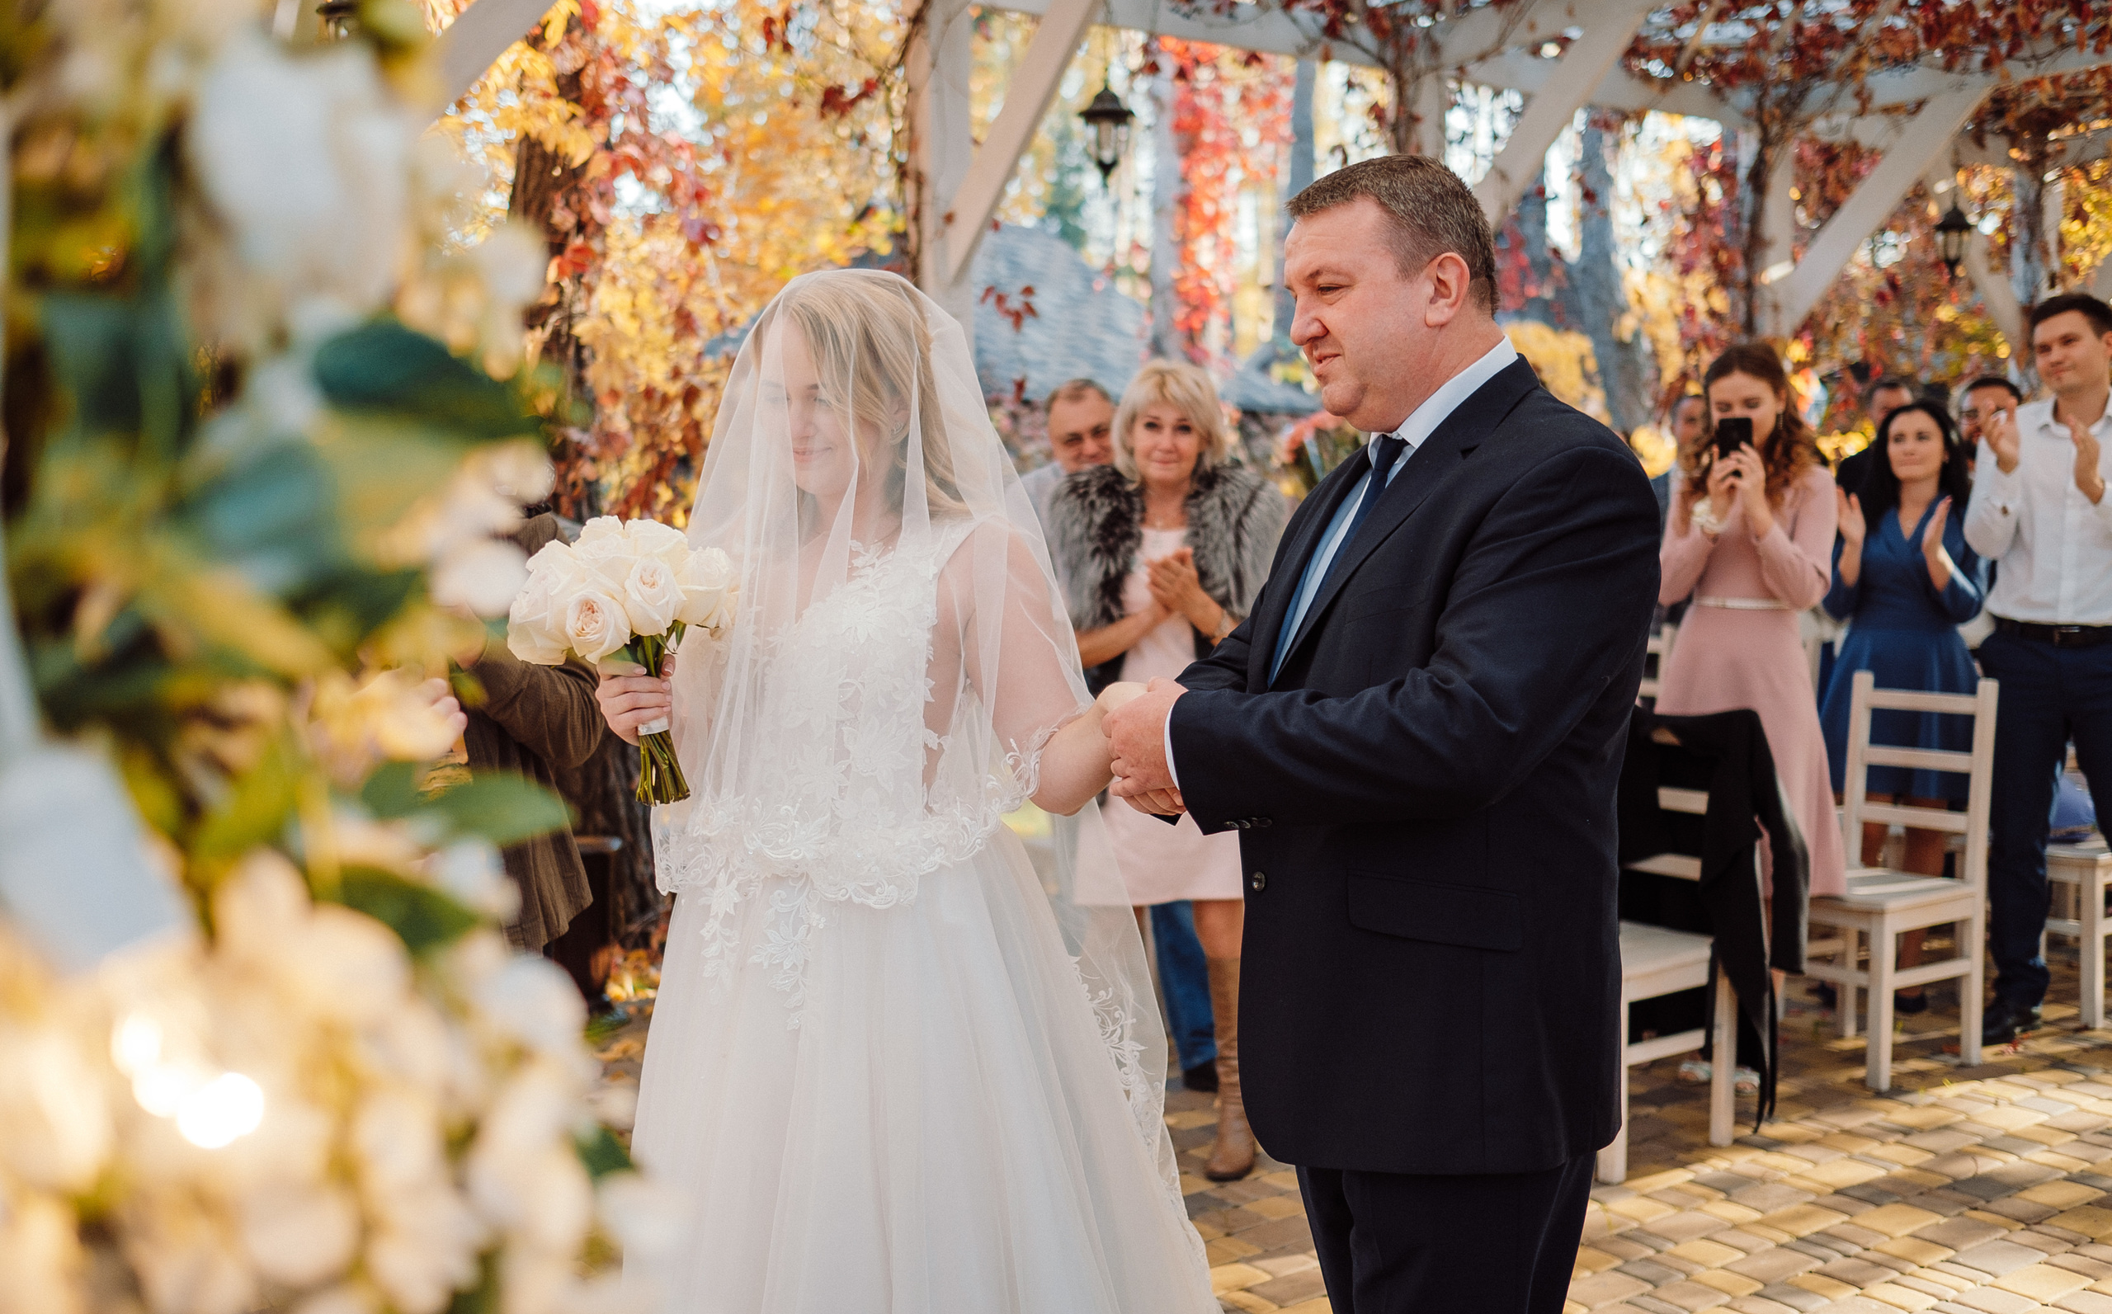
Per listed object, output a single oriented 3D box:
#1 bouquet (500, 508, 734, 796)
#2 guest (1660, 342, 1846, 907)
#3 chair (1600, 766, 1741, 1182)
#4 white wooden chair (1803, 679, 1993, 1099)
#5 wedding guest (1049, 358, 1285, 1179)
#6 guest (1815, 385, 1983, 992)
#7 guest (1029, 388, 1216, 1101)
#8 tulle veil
[{"bbox_3d":[-0.439,0.006,2.090,0.230,0.285,0.225,-5,8,30],"label":"bouquet"},{"bbox_3d":[1.643,0.142,4.897,0.485,1.752,0.426,1,4,21],"label":"guest"},{"bbox_3d":[1.203,0.583,4.444,0.475,0.941,0.383,-4,5,-37],"label":"chair"},{"bbox_3d":[2.017,0.533,5.076,0.475,0.941,0.383,-3,5,-35],"label":"white wooden chair"},{"bbox_3d":[0.233,0.230,4.298,0.505,1.683,0.396,0,4,5],"label":"wedding guest"},{"bbox_3d":[2.339,0.127,5.680,0.465,1.663,0.396,1,4,25],"label":"guest"},{"bbox_3d":[0.109,0.179,4.923,0.515,1.703,0.356,-1,4,0],"label":"guest"},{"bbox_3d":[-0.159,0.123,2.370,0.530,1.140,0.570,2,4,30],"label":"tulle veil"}]

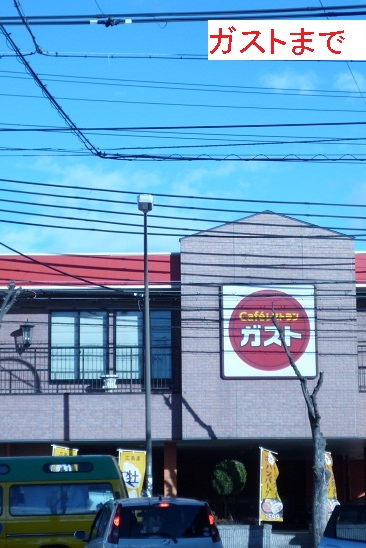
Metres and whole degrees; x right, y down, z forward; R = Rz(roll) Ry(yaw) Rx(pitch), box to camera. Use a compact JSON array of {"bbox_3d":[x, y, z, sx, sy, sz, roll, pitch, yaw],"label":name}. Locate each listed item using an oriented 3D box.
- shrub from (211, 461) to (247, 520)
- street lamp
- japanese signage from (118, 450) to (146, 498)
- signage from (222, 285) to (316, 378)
[{"bbox_3d":[1.181,5.450,40.200,0.870,1.520,0.870,0,-7,0],"label":"shrub"},{"bbox_3d":[-0.808,2.237,36.300,0.370,8.150,0.370,0,-7,0],"label":"street lamp"},{"bbox_3d":[-1.220,5.209,38.600,0.650,1.850,0.080,0,-7,0],"label":"japanese signage"},{"bbox_3d":[2.241,1.490,41.000,2.440,2.460,0.200,0,-7,0],"label":"signage"}]

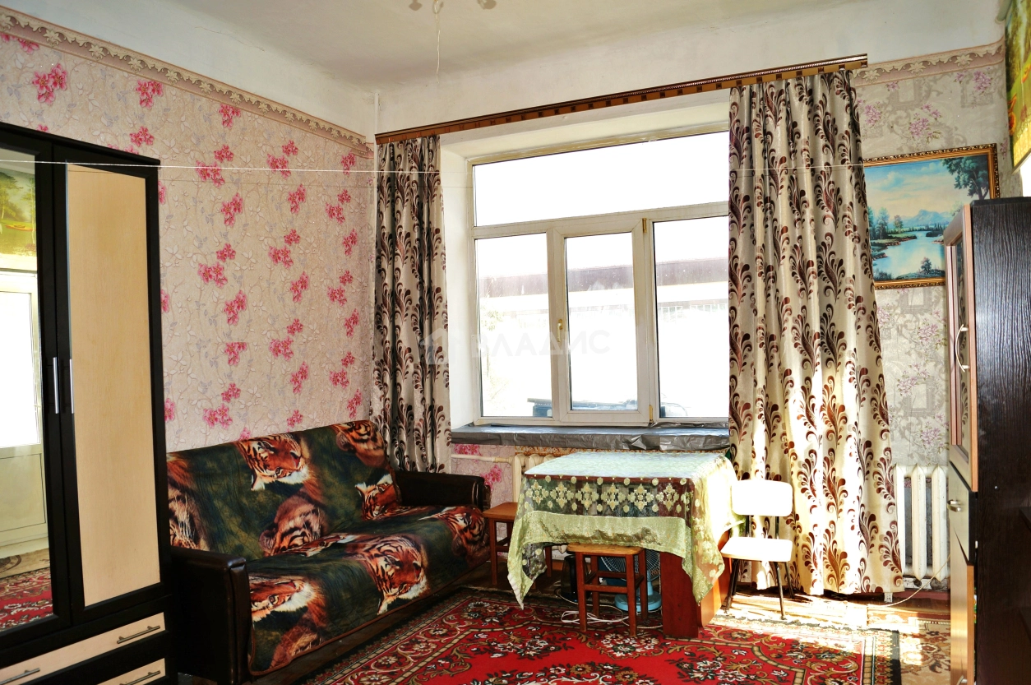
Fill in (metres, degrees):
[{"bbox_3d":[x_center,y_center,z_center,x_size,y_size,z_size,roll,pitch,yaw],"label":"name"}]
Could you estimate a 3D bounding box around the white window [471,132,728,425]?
[{"bbox_3d":[0.554,-0.381,5.113,1.905,1.892,0.110,-2,1,25],"label":"white window"}]

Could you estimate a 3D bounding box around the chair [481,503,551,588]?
[{"bbox_3d":[0.043,1.206,4.591,0.350,0.415,0.340,-2,1,24],"label":"chair"}]

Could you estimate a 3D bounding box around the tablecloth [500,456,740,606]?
[{"bbox_3d":[0.606,0.968,4.114,1.040,0.640,0.840,-2,1,24],"label":"tablecloth"}]

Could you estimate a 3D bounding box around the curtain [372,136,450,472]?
[{"bbox_3d":[-0.700,0.002,5.121,0.570,2.700,0.160,-2,1,25],"label":"curtain"}]

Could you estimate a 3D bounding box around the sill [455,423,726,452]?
[{"bbox_3d":[0.491,0.584,4.858,1.880,0.085,0.400,-2,1,24],"label":"sill"}]

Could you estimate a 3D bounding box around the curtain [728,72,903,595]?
[{"bbox_3d":[1.558,-0.048,4.113,0.840,2.730,0.180,-2,1,24],"label":"curtain"}]

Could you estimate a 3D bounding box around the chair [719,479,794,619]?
[{"bbox_3d":[1.268,1.063,3.999,0.340,0.630,0.430,-2,1,24],"label":"chair"}]

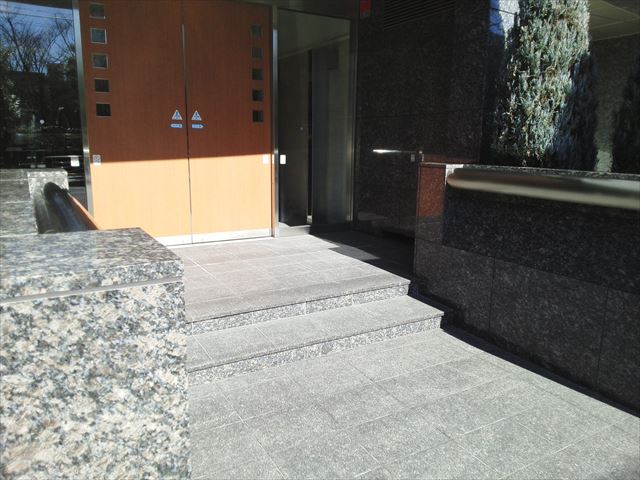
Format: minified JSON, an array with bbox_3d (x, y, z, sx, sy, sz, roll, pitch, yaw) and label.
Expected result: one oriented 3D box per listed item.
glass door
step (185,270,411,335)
[{"bbox_3d":[-0.034,-1.396,6.146,1.104,2.564,0.058,-6,13,-29],"label":"glass door"},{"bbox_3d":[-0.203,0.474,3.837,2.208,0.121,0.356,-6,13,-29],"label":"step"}]

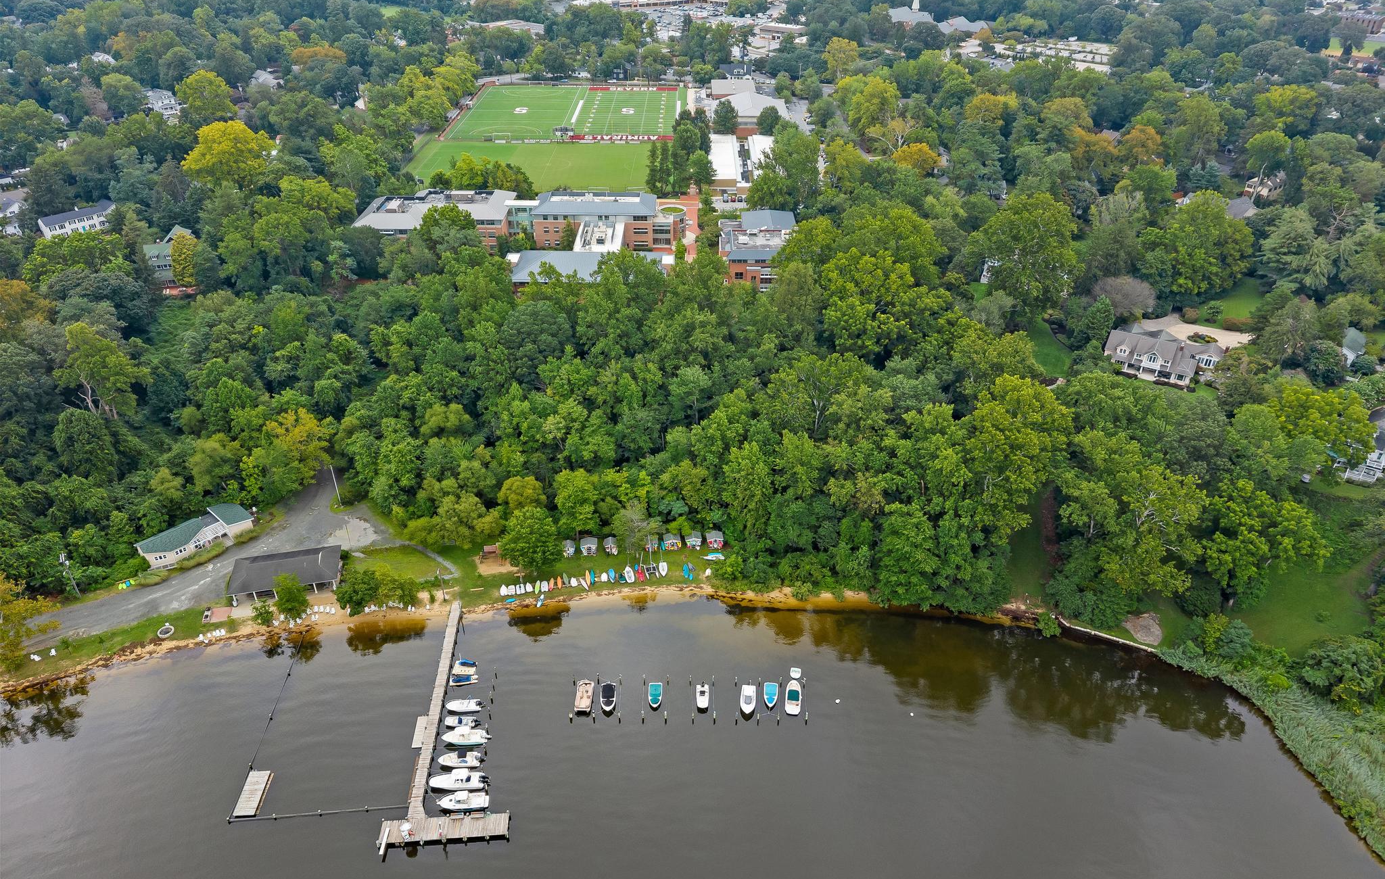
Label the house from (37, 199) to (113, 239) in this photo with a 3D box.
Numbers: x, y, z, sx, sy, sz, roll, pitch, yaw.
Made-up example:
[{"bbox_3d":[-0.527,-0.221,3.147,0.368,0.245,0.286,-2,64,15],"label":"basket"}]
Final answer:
[{"bbox_3d":[-203.000,-72.160,317.480,9.000,7.300,20.500,27,41,36],"label":"house"}]

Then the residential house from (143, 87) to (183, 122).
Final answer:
[{"bbox_3d":[-260.000,-164.750,471.660,14.500,11.000,13.000,-14,35,-21],"label":"residential house"}]

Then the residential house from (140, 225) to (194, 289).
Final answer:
[{"bbox_3d":[-163.200,-57.310,301.190,14.000,10.500,21.000,-10,33,-15],"label":"residential house"}]

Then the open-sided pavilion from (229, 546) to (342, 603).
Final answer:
[{"bbox_3d":[-76.790,24.760,181.730,19.300,5.200,10.700,-7,33,-12],"label":"open-sided pavilion"}]

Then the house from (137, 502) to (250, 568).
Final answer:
[{"bbox_3d":[-102.800,19.320,198.520,19.800,5.000,8.800,-27,41,-36],"label":"house"}]

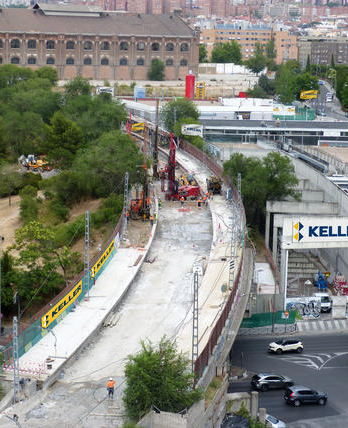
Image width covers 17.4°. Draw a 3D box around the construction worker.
[{"bbox_3d":[-4.977,13.851,90.305,0.620,1.800,0.420,1,13,0],"label":"construction worker"}]

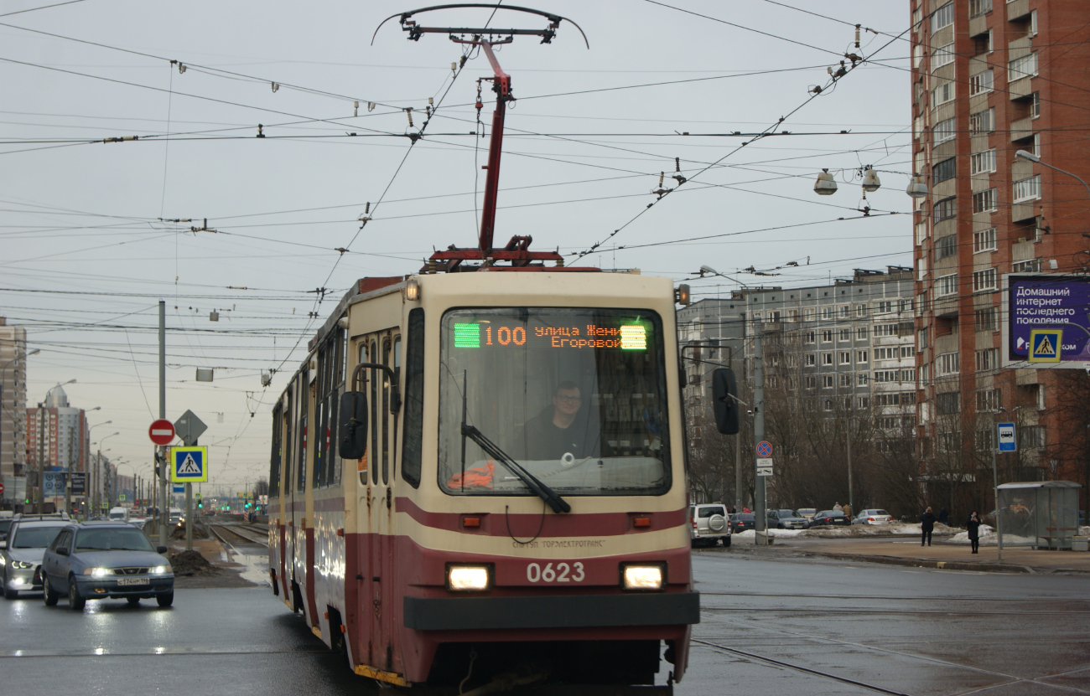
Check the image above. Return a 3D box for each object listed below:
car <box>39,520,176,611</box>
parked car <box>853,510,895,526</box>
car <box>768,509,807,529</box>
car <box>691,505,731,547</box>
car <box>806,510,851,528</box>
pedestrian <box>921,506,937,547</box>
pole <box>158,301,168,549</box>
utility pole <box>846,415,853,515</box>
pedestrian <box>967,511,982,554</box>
[{"bbox_3d":[-7.343,3.618,41.583,1.680,1.400,4.480,1,-4,-21],"label":"car"},{"bbox_3d":[20.100,10.653,152.054,1.760,1.470,4.530,0,-4,-5],"label":"parked car"},{"bbox_3d":[14.984,10.873,153.915,1.820,1.660,4.300,1,-4,-13],"label":"car"},{"bbox_3d":[7.170,8.097,113.458,1.920,1.960,4.720,1,-4,-7],"label":"car"},{"bbox_3d":[17.492,10.733,152.086,1.840,1.470,4.600,0,-4,-6],"label":"car"},{"bbox_3d":[16.390,7.644,106.000,0.600,1.690,0.380,0,-4,5],"label":"pedestrian"},{"bbox_3d":[-10.241,2.339,66.500,0.190,7.200,0.190,-1,-4,0],"label":"pole"},{"bbox_3d":[19.296,7.918,157.000,0.180,7.300,0.180,-2,-4,0],"label":"utility pole"},{"bbox_3d":[15.837,6.796,91.500,0.550,1.610,0.420,0,-4,4],"label":"pedestrian"}]

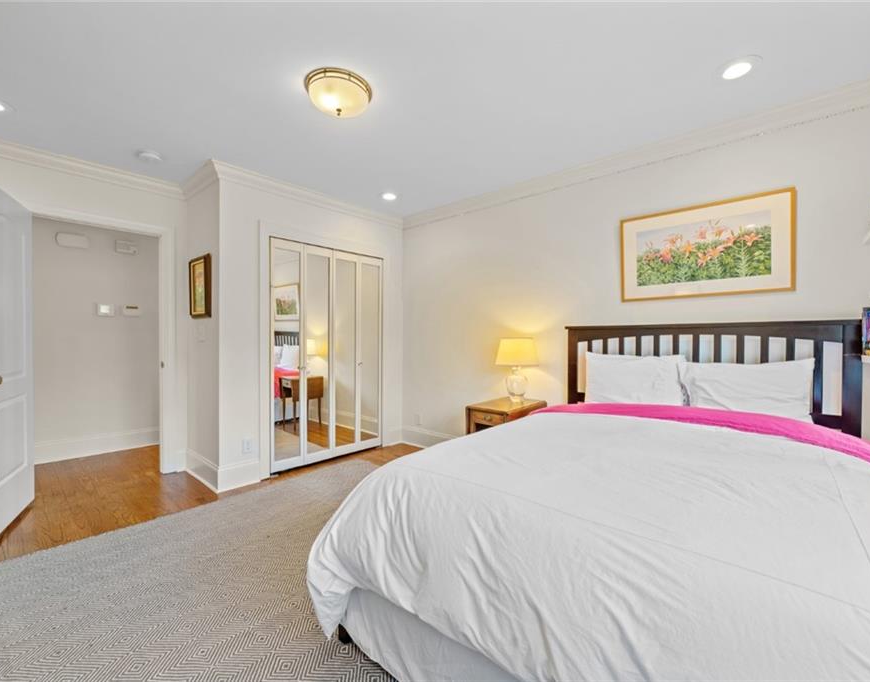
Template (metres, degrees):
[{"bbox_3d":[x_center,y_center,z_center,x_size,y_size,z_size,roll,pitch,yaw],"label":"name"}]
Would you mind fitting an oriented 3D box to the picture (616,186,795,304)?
[{"bbox_3d":[1.686,-0.568,2.551,0.925,0.582,0.030,0,0,42],"label":"picture"}]

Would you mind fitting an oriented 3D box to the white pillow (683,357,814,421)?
[{"bbox_3d":[1.748,0.306,2.268,0.610,0.420,0.160,0,-14,42],"label":"white pillow"}]

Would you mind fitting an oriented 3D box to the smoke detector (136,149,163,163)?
[{"bbox_3d":[-1.979,-1.280,2.762,0.148,0.040,0.148,0,0,42],"label":"smoke detector"}]

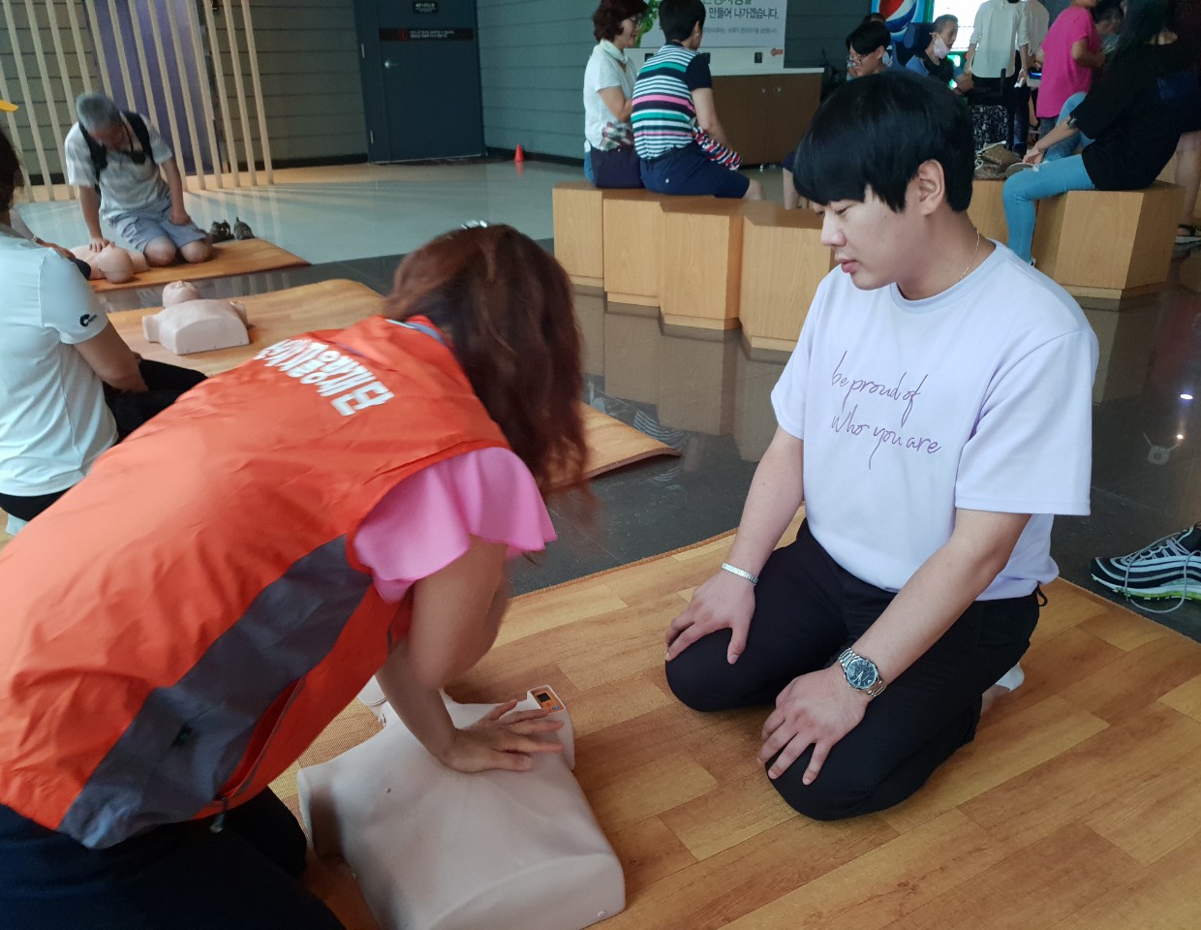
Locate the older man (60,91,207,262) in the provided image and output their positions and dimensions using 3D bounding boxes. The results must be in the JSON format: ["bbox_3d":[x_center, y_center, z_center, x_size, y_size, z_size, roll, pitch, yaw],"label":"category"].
[{"bbox_3d":[-2.547,-1.576,5.157,0.640,0.870,0.720,-6,23,-12],"label":"older man"}]

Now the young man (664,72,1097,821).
[{"bbox_3d":[0.434,-0.051,1.339,0.620,0.935,0.470,-15,27,-30],"label":"young man"}]

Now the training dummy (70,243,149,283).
[{"bbox_3d":[-2.614,-1.078,4.842,0.600,0.190,0.400,12,26,28],"label":"training dummy"}]

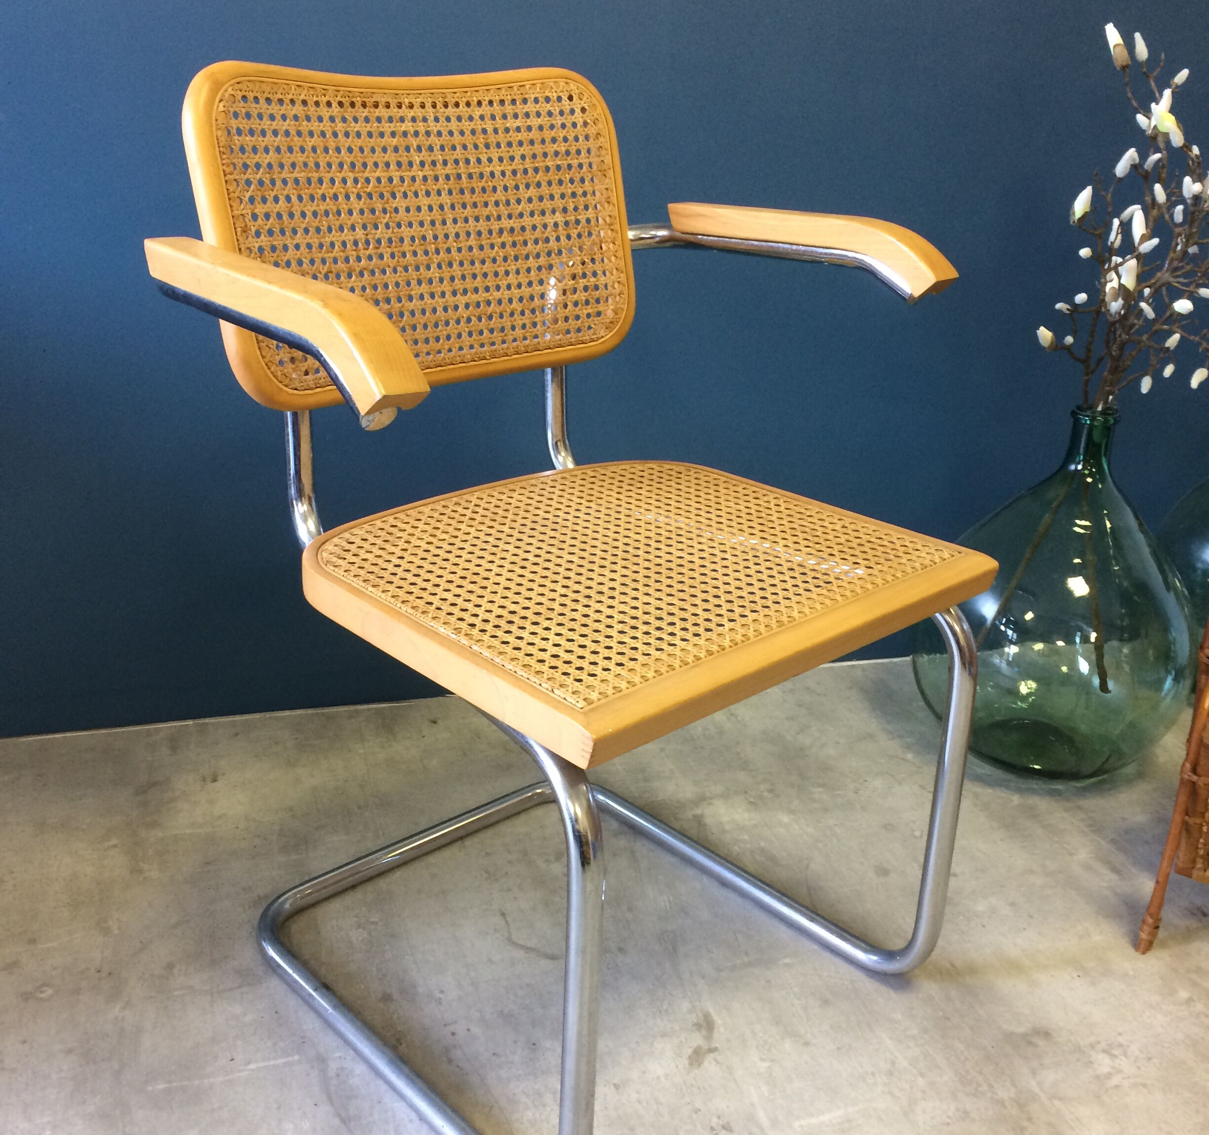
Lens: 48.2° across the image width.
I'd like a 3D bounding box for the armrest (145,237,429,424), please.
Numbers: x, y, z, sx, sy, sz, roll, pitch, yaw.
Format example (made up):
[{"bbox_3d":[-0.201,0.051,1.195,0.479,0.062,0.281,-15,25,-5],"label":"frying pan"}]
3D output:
[{"bbox_3d":[-0.219,-0.164,0.896,0.037,0.068,0.319,-19,30,-39],"label":"armrest"}]

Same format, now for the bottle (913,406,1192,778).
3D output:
[{"bbox_3d":[0.564,0.027,1.653,0.337,0.449,0.337,1,23,0],"label":"bottle"}]

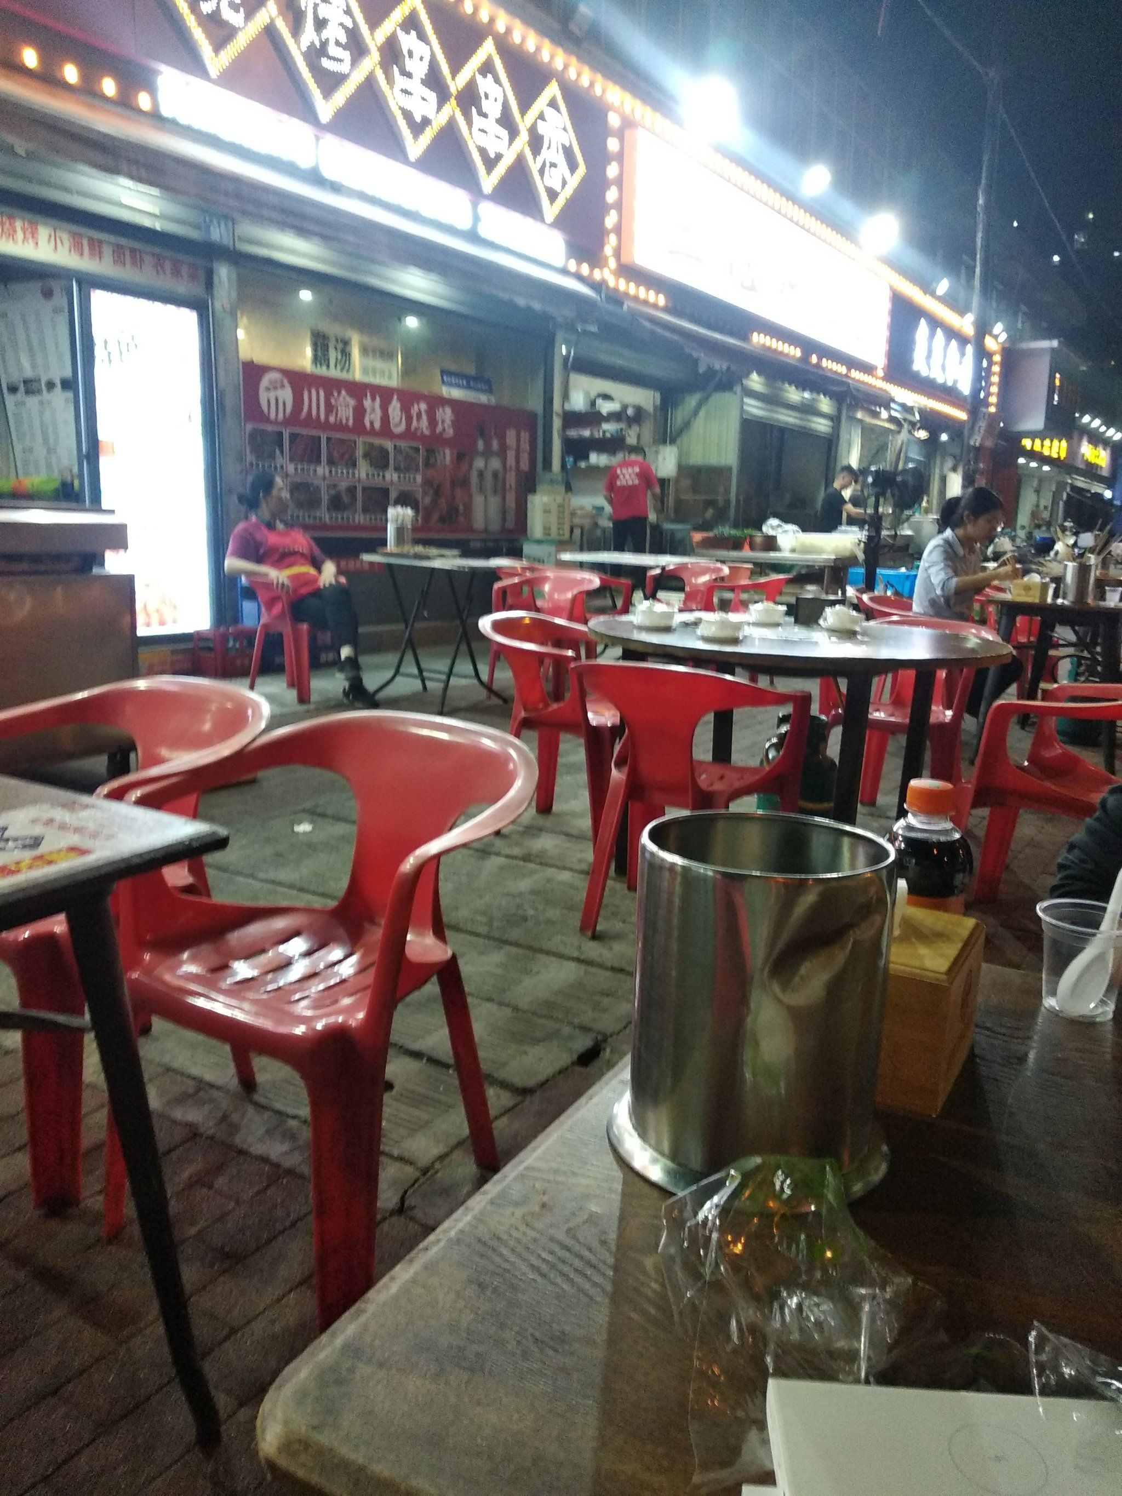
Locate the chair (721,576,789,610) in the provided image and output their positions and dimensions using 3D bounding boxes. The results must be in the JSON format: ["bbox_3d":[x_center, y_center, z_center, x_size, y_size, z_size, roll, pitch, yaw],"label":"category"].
[{"bbox_3d":[1.186,-0.731,7.270,0.530,0.745,0.560,7,12,27],"label":"chair"}]

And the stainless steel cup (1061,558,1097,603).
[{"bbox_3d":[2.209,-0.707,4.800,0.152,0.168,0.152,1,11,0],"label":"stainless steel cup"}]

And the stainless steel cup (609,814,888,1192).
[{"bbox_3d":[0.104,0.129,0.602,0.152,0.165,0.152,1,11,0],"label":"stainless steel cup"}]

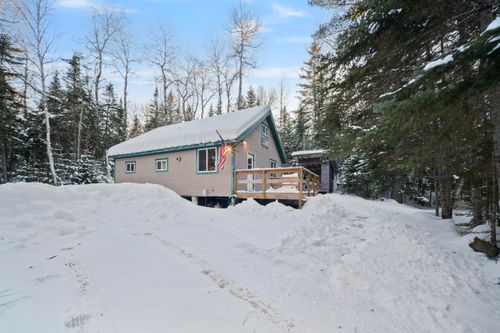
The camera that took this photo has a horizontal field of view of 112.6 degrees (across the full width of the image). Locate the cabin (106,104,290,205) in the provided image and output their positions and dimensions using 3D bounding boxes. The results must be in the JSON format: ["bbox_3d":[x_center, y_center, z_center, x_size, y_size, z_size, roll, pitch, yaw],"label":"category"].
[{"bbox_3d":[-3.550,-0.720,13.700,10.900,6.200,8.800,-2,-5,26],"label":"cabin"}]

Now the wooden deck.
[{"bbox_3d":[2.350,1.180,10.400,3.100,1.500,7.500,-2,-5,26],"label":"wooden deck"}]

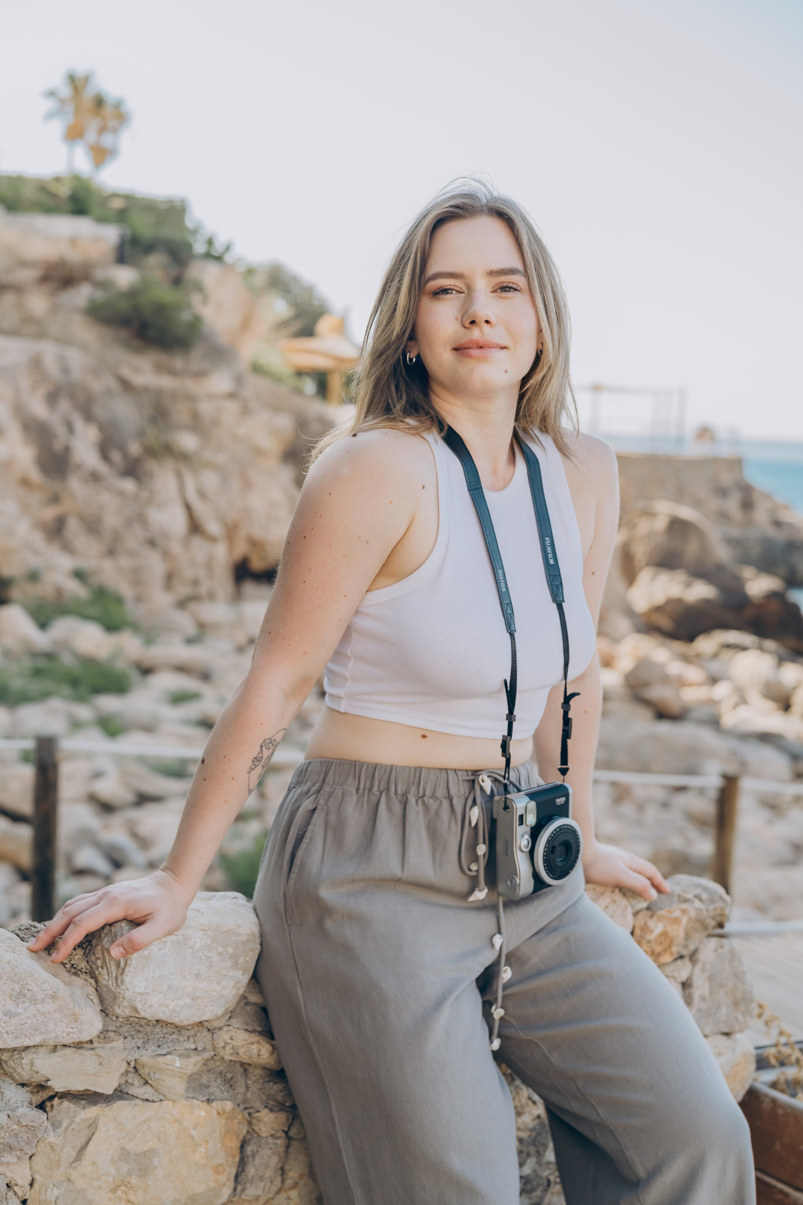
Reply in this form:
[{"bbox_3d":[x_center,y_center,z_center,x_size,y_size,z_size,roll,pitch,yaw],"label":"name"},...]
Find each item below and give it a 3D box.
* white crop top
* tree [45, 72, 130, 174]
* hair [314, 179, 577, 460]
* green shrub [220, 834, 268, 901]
[{"bbox_3d":[0.066,-0.022,1.870,0.310,0.345,0.255,5,4,-39],"label":"white crop top"},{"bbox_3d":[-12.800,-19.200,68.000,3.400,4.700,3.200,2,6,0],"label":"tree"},{"bbox_3d":[0.052,-0.316,1.880,0.285,0.310,0.250,0,2,-2],"label":"hair"},{"bbox_3d":[-0.790,1.430,9.000,0.420,0.420,0.400,2,6,0],"label":"green shrub"}]

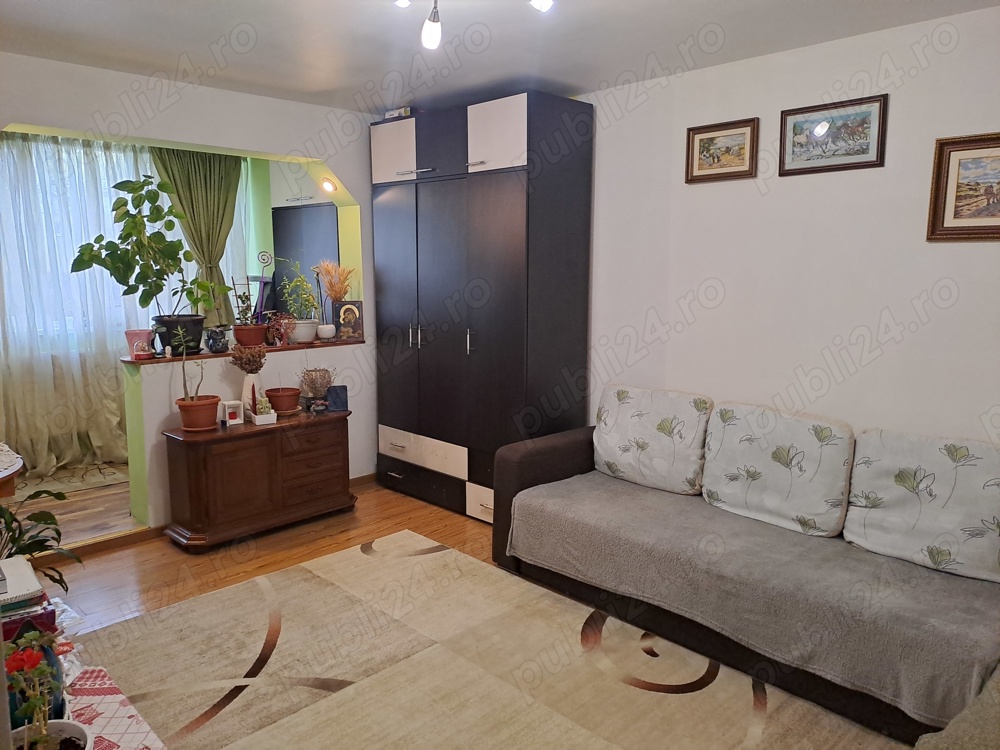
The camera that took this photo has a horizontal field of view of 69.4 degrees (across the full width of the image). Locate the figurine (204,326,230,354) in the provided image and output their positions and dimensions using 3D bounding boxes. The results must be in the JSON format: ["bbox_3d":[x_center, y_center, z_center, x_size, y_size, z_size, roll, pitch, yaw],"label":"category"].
[{"bbox_3d":[-1.724,-0.216,4.411,0.145,0.153,0.135,-6,11,-36],"label":"figurine"}]

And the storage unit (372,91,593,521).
[{"bbox_3d":[-0.164,-0.381,4.665,0.545,2.476,1.442,-9,12,-44],"label":"storage unit"}]

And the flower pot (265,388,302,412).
[{"bbox_3d":[-1.349,0.163,4.496,0.220,0.171,0.220,-8,12,-44],"label":"flower pot"}]

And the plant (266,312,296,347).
[{"bbox_3d":[-1.438,-0.306,4.733,0.200,0.232,0.180,-8,12,-44],"label":"plant"}]

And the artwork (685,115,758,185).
[{"bbox_3d":[1.103,-1.117,3.623,0.025,0.278,0.387,-9,12,-44],"label":"artwork"}]

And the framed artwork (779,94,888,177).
[{"bbox_3d":[1.485,-1.066,3.238,0.025,0.299,0.458,-9,12,-44],"label":"framed artwork"}]

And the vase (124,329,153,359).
[{"bbox_3d":[-2.005,-0.172,4.025,0.145,0.162,0.145,-9,12,-44],"label":"vase"}]

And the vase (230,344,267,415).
[{"bbox_3d":[-1.508,0.044,4.333,0.205,0.454,0.205,-8,12,-44],"label":"vase"}]

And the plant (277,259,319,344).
[{"bbox_3d":[-1.355,-0.491,4.822,0.250,0.550,0.230,-9,12,-44],"label":"plant"}]

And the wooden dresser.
[{"bbox_3d":[-1.396,0.600,4.352,1.117,0.632,0.371,-9,12,-44],"label":"wooden dresser"}]

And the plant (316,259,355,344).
[{"bbox_3d":[-1.135,-0.504,4.940,0.240,0.540,0.170,-9,12,-44],"label":"plant"}]

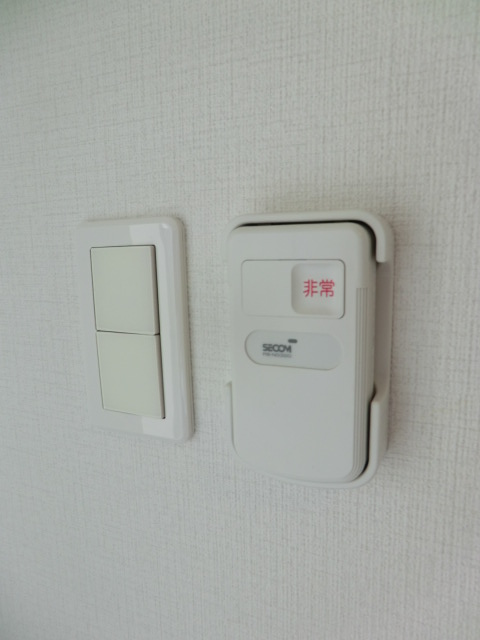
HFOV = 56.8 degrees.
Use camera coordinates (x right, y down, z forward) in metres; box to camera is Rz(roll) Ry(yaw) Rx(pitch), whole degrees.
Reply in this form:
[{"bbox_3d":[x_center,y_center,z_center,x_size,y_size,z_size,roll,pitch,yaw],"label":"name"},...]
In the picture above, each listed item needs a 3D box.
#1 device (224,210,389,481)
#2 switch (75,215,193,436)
[{"bbox_3d":[0.027,0.013,0.193,0.070,0.115,0.026,2,10,23],"label":"device"},{"bbox_3d":[-0.060,0.007,0.238,0.070,0.120,0.010,2,10,23],"label":"switch"}]

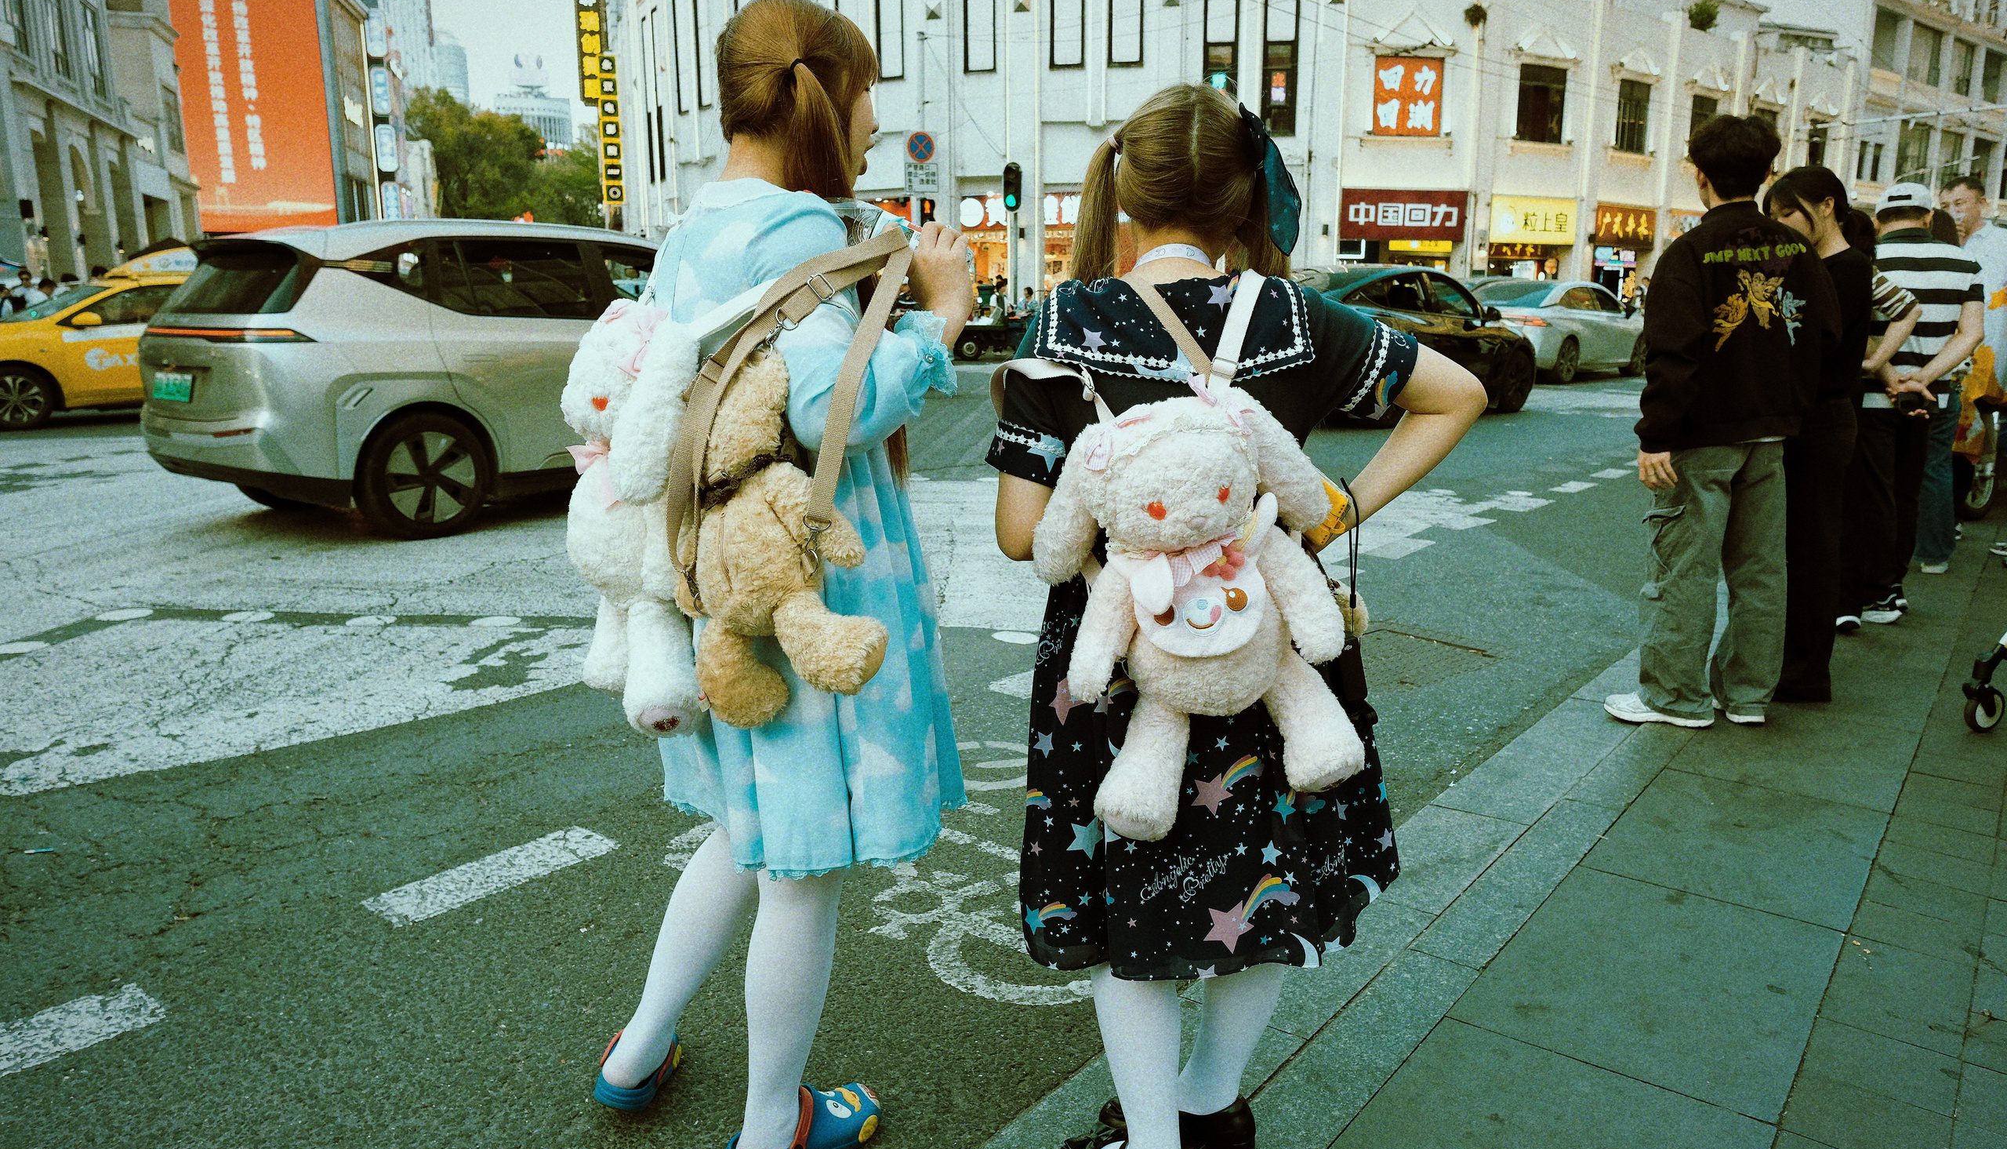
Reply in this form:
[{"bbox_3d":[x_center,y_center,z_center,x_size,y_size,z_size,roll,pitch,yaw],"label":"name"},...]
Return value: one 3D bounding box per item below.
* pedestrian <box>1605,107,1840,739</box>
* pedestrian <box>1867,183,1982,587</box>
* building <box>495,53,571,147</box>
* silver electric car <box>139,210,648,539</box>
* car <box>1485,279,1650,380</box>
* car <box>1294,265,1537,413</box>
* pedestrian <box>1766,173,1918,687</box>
[{"bbox_3d":[2.098,-0.435,3.987,0.580,1.760,0.400,2,12,12],"label":"pedestrian"},{"bbox_3d":[3.646,-0.697,5.395,0.500,1.680,0.380,6,13,27],"label":"pedestrian"},{"bbox_3d":[-94.415,-79.005,269.437,15.000,48.000,14.000,-5,13,-20],"label":"building"},{"bbox_3d":[-2.906,-1.370,8.806,1.880,1.670,4.550,11,16,43],"label":"silver electric car"},{"bbox_3d":[8.364,-3.794,20.639,1.840,1.460,4.750,11,16,43],"label":"car"},{"bbox_3d":[4.168,-2.620,14.855,4.720,1.570,1.900,-11,16,-43],"label":"car"},{"bbox_3d":[2.598,-0.421,4.226,0.400,1.630,0.460,6,14,29],"label":"pedestrian"}]

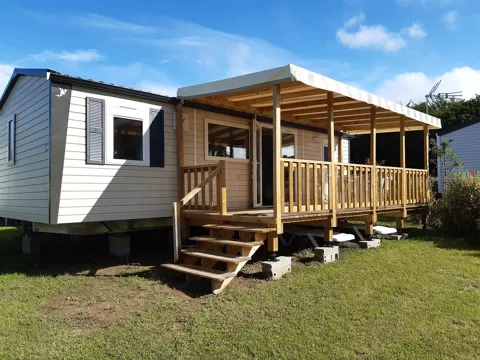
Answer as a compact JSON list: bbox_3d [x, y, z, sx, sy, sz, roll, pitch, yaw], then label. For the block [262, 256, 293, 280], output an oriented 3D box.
[{"bbox_3d":[0.543,1.284,5.293,0.200,0.217,0.500,-2,-2,37],"label":"block"}]

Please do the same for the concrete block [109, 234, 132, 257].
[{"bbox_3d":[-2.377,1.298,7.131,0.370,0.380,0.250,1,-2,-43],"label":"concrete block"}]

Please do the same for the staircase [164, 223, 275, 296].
[{"bbox_3d":[-0.317,1.097,5.381,1.109,0.730,1.346,1,-2,-43],"label":"staircase"}]

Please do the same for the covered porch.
[{"bbox_3d":[1.960,-0.243,8.163,6.142,3.089,2.869,1,-2,-43],"label":"covered porch"}]

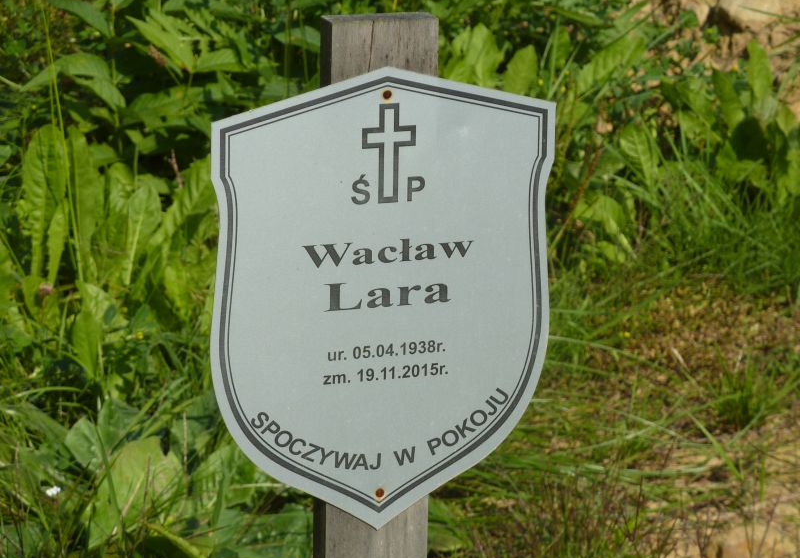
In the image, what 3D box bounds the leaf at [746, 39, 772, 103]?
[{"bbox_3d":[0.378,-0.215,4.750,0.027,0.076,0.025,-6,11,-6],"label":"leaf"}]

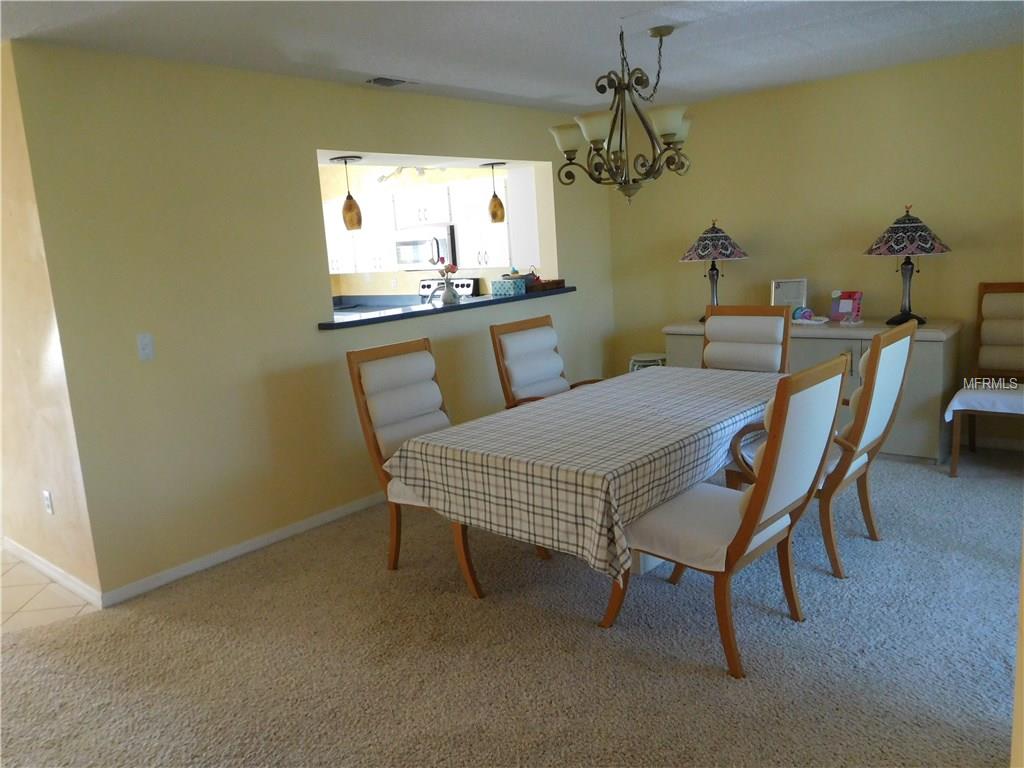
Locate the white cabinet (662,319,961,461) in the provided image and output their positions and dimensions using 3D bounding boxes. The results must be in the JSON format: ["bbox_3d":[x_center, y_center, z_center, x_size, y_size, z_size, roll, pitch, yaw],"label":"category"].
[{"bbox_3d":[2.066,-0.013,5.298,1.890,0.800,0.500,6,14,39],"label":"white cabinet"}]

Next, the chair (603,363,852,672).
[{"bbox_3d":[0.724,0.411,2.639,0.725,1.040,0.535,7,15,44],"label":"chair"}]

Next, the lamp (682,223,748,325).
[{"bbox_3d":[1.432,-0.814,5.292,0.491,0.696,0.491,6,15,42],"label":"lamp"}]

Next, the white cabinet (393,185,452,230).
[{"bbox_3d":[-0.715,-1.643,6.879,0.760,0.360,0.340,6,15,42],"label":"white cabinet"}]

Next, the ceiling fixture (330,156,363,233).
[{"bbox_3d":[-0.945,-1.095,4.317,0.179,0.419,0.179,6,15,42],"label":"ceiling fixture"}]

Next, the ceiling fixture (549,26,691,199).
[{"bbox_3d":[0.510,-1.221,3.321,0.620,0.780,0.620,-3,11,1],"label":"ceiling fixture"}]

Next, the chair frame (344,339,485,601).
[{"bbox_3d":[-0.268,0.352,3.475,0.720,1.050,0.530,6,15,42],"label":"chair frame"}]

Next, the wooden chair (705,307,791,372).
[{"bbox_3d":[1.216,0.111,4.260,0.530,1.050,0.700,6,15,42],"label":"wooden chair"}]

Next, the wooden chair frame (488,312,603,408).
[{"bbox_3d":[0.351,0.166,4.030,0.711,1.040,0.571,6,15,41],"label":"wooden chair frame"}]

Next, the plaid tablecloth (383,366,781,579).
[{"bbox_3d":[0.573,0.464,3.405,0.970,0.755,1.880,6,15,42],"label":"plaid tablecloth"}]

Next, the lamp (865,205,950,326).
[{"bbox_3d":[2.538,-0.761,4.743,0.490,0.750,0.490,6,14,41],"label":"lamp"}]

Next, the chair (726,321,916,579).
[{"bbox_3d":[1.343,0.245,3.307,0.711,1.040,0.571,7,15,43],"label":"chair"}]

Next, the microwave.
[{"bbox_3d":[-0.683,-1.272,6.900,0.760,0.410,0.420,6,15,42],"label":"microwave"}]

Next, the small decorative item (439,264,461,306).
[{"bbox_3d":[-0.407,-0.655,4.729,0.139,0.278,0.139,-3,11,1],"label":"small decorative item"}]

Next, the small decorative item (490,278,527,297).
[{"bbox_3d":[-0.025,-0.683,5.332,0.210,0.115,0.130,6,15,42],"label":"small decorative item"}]

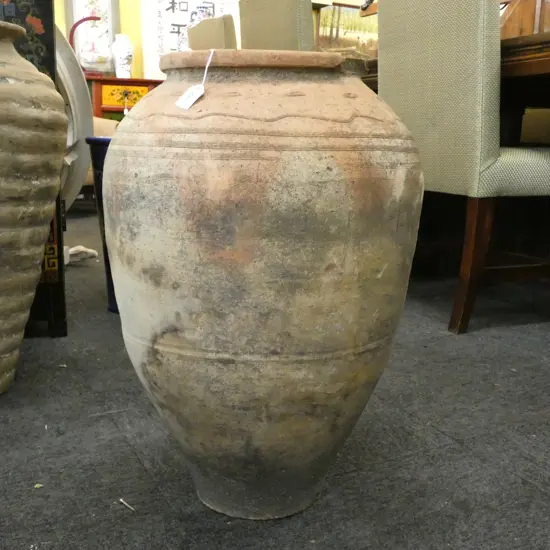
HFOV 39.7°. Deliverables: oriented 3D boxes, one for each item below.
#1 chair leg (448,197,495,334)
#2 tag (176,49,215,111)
[{"bbox_3d":[0.499,-0.025,1.946,0.054,0.356,0.044,5,7,-24],"label":"chair leg"},{"bbox_3d":[-0.083,-0.215,0.846,0.026,0.081,0.011,17,-16,32],"label":"tag"}]

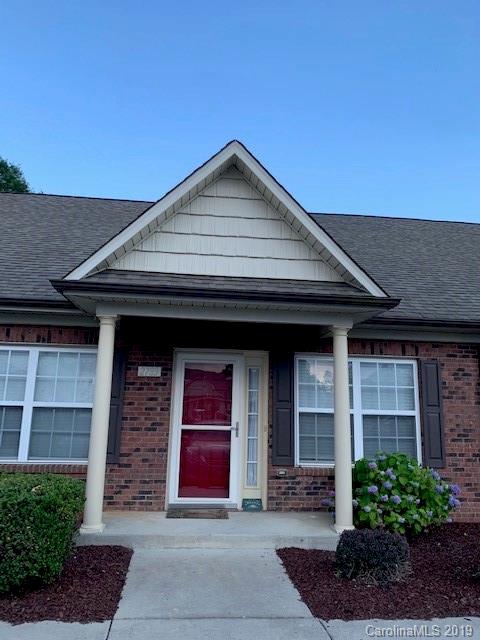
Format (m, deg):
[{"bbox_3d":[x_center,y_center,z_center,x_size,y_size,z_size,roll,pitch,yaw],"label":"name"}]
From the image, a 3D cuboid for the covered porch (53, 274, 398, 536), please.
[{"bbox_3d":[-0.209,1.023,5.917,3.890,2.870,1.620,3,-11,-6],"label":"covered porch"}]

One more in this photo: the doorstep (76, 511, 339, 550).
[{"bbox_3d":[-0.252,2.496,5.744,3.080,0.135,1.240,2,-11,-5],"label":"doorstep"}]

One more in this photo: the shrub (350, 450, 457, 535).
[{"bbox_3d":[2.068,2.224,6.221,1.630,1.015,1.100,3,-11,-6],"label":"shrub"}]

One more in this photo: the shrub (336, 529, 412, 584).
[{"bbox_3d":[1.329,2.281,4.794,0.755,0.410,0.740,3,-11,-6],"label":"shrub"}]

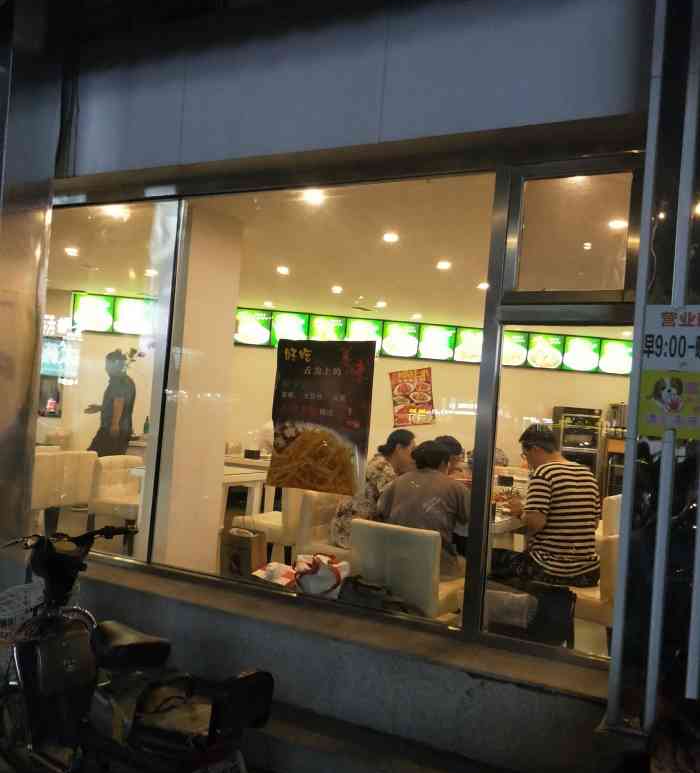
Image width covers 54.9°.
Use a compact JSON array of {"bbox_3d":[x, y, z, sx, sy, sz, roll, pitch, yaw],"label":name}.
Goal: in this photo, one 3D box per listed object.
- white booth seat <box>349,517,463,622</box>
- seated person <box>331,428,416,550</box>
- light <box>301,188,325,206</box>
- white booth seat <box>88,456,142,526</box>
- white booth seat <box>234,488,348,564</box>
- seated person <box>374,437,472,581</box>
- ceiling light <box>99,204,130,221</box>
[{"bbox_3d":[0.310,1.132,3.657,0.490,0.800,0.530,3,-2,25],"label":"white booth seat"},{"bbox_3d":[0.211,0.926,4.554,0.750,1.240,0.480,4,-2,19],"label":"seated person"},{"bbox_3d":[-0.218,-1.116,3.978,0.120,0.050,0.120,3,-2,25],"label":"light"},{"bbox_3d":[-1.863,1.033,5.746,0.520,0.800,0.500,3,-2,25],"label":"white booth seat"},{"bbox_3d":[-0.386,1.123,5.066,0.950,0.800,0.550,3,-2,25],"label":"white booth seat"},{"bbox_3d":[0.431,0.930,3.824,0.500,1.230,0.720,3,-2,25],"label":"seated person"},{"bbox_3d":[-1.613,-1.201,4.624,0.150,0.050,0.150,3,-2,25],"label":"ceiling light"}]

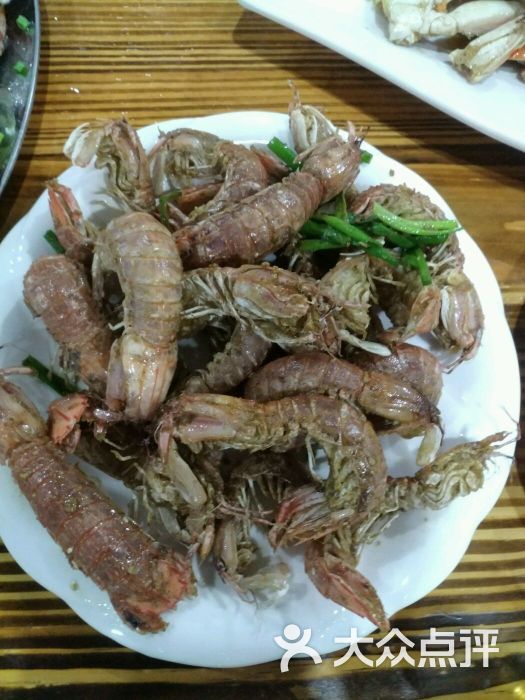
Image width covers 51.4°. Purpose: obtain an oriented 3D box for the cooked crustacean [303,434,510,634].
[{"bbox_3d":[0.072,0.076,0.268,0.049,0.032,0.106,35,74,12],"label":"cooked crustacean"}]

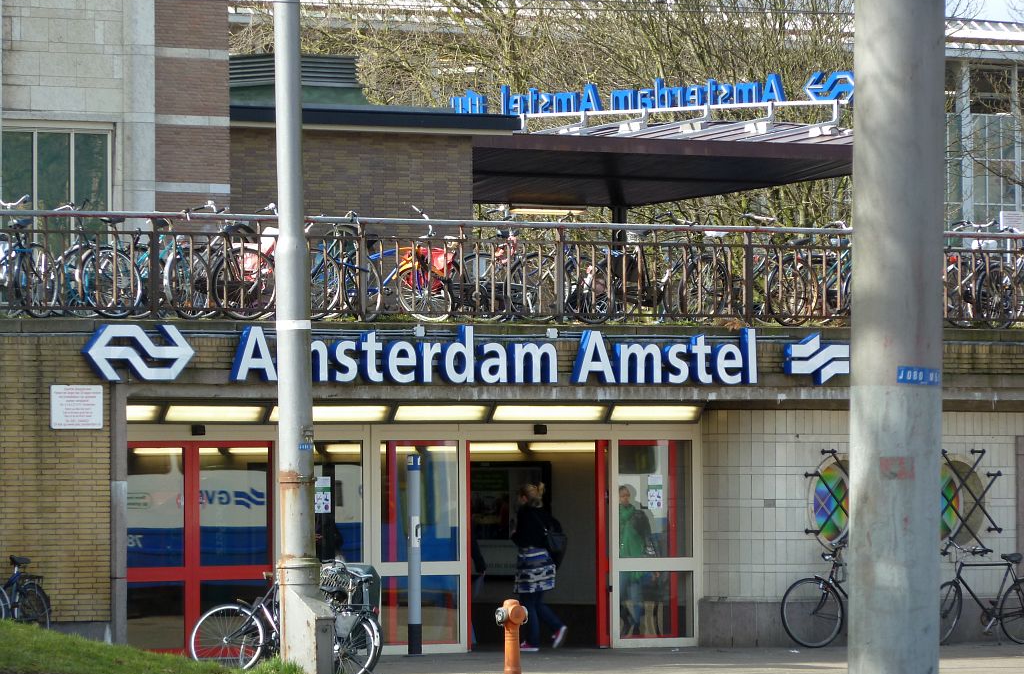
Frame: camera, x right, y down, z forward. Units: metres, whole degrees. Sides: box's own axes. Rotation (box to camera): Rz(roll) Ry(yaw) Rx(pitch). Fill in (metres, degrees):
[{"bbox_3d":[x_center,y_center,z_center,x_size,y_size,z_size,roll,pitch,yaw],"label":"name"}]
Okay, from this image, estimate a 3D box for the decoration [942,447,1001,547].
[{"bbox_3d":[4.690,1.732,80.976,1.080,1.100,0.220,0,-1,-42],"label":"decoration"}]

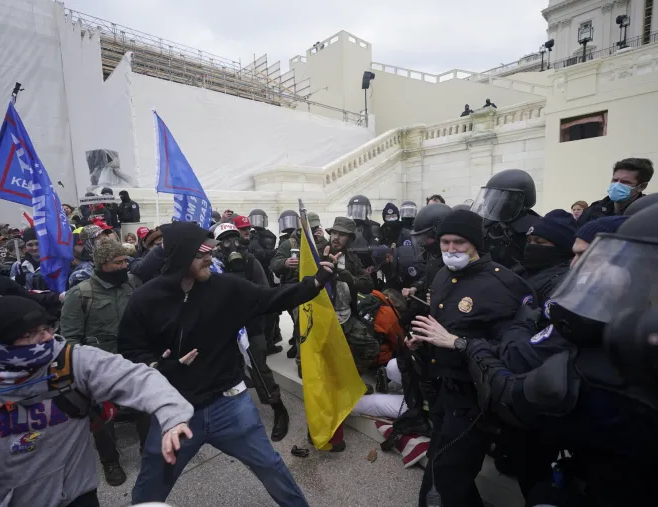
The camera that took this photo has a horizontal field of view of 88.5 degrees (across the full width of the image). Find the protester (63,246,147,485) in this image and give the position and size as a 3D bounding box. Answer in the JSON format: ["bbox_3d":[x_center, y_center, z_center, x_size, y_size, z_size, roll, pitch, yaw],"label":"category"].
[{"bbox_3d":[-1.720,0.782,2.600,0.420,1.770,0.600,4,8,41],"label":"protester"}]

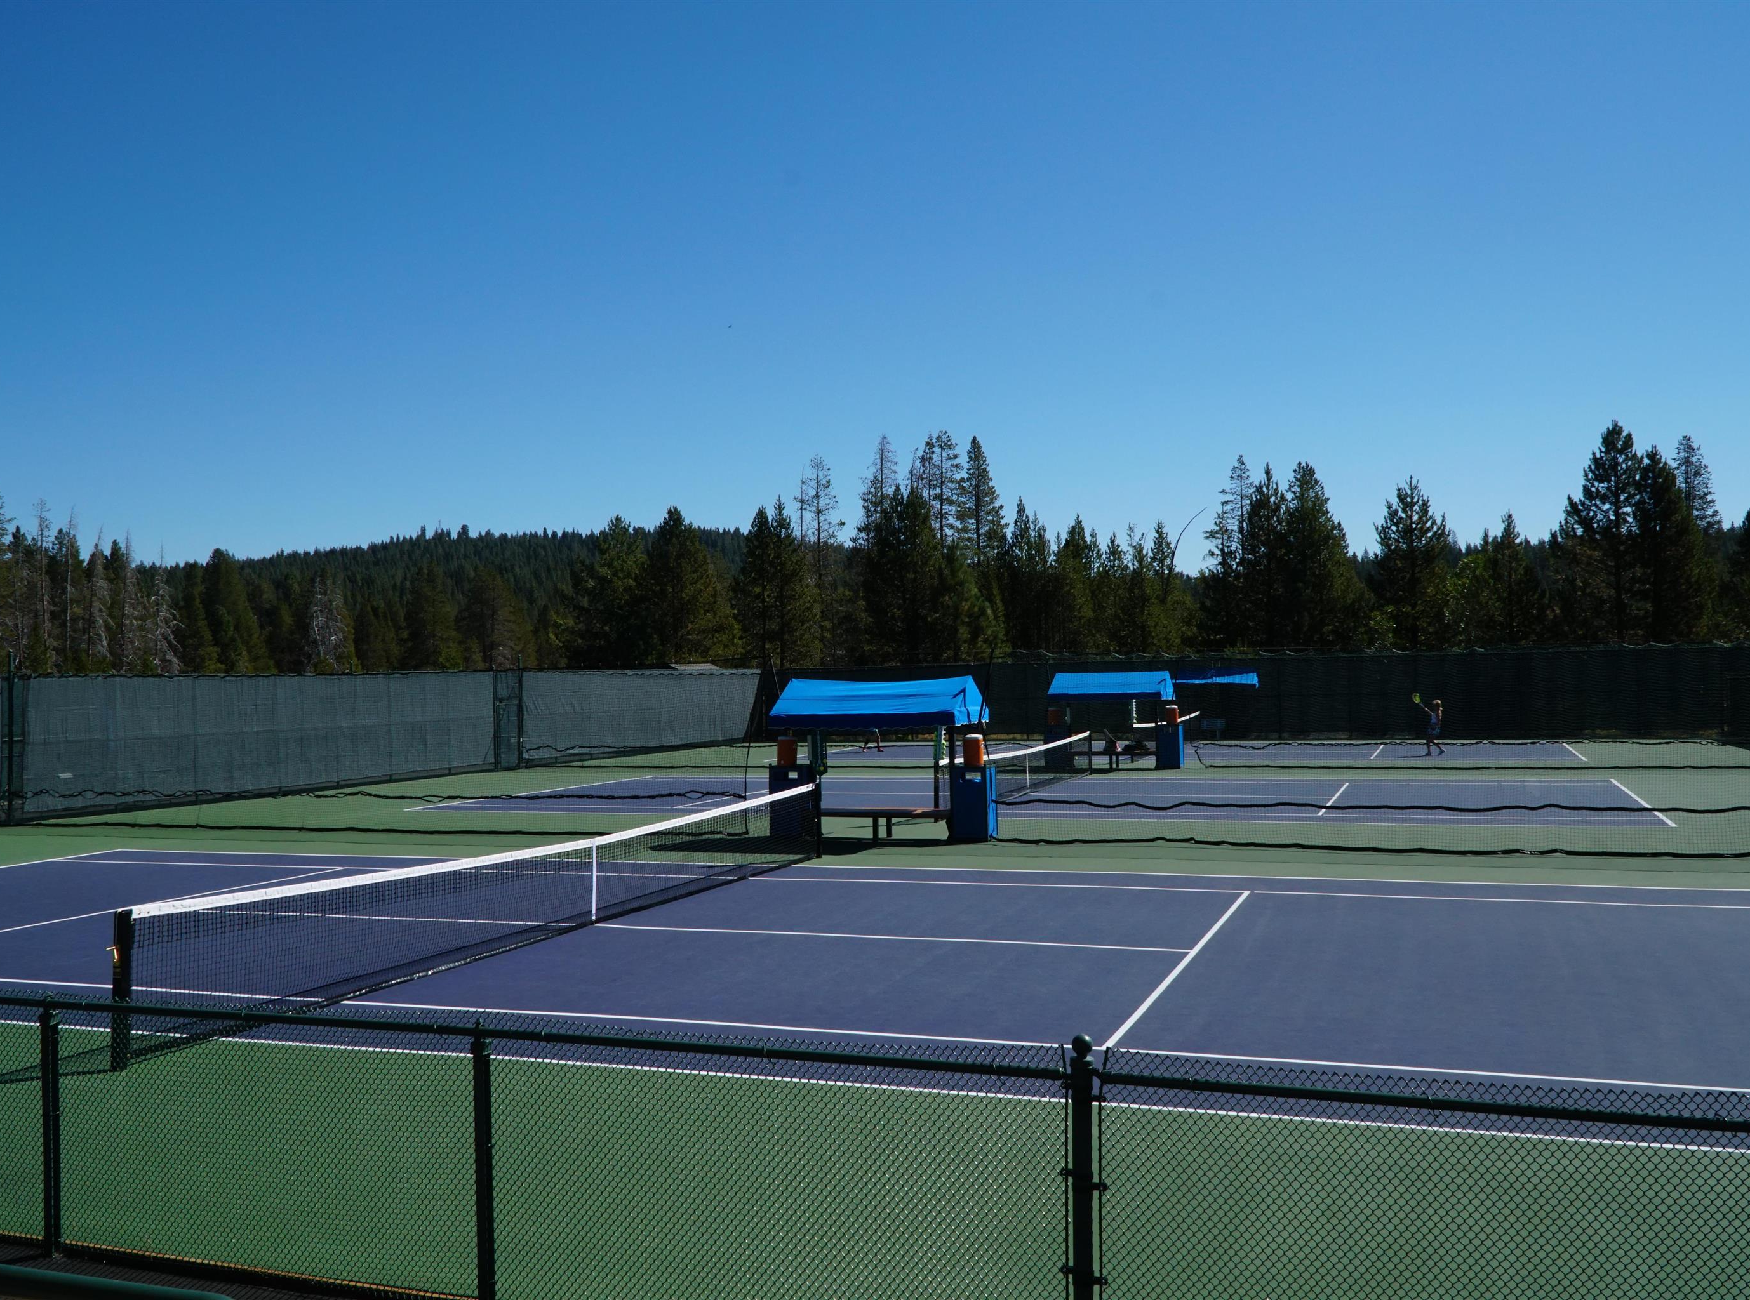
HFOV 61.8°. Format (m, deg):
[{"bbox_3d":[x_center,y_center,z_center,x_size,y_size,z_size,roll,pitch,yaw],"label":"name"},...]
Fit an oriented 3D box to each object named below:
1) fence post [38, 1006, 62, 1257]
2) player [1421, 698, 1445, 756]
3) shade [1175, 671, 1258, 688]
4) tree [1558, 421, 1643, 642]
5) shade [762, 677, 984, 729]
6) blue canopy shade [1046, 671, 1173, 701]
[{"bbox_3d":[-3.892,2.270,6.909,0.070,1.204,0.070,-1,-1,20],"label":"fence post"},{"bbox_3d":[16.740,2.313,43.875,0.680,1.698,0.550,-1,-1,14],"label":"player"},{"bbox_3d":[12.586,1.119,54.213,3.162,0.673,1.632,-1,-1,20],"label":"shade"},{"bbox_3d":[35.945,-3.989,71.867,4.900,14.529,4.900,-1,-1,20],"label":"tree"},{"bbox_3d":[0.100,0.851,24.013,3.111,0.796,1.918,-1,-1,20],"label":"shade"},{"bbox_3d":[6.540,1.021,40.148,3.111,0.775,1.938,-1,-1,20],"label":"blue canopy shade"}]

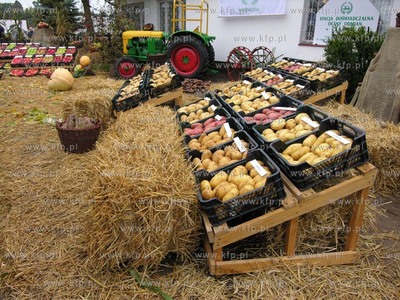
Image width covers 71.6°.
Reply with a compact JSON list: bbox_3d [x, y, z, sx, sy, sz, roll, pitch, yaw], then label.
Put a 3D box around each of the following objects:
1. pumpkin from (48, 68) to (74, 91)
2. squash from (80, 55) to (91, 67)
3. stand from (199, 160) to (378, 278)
[{"bbox_3d":[-3.194,-1.629,6.406,0.538,0.491,0.522,-2,22,-7],"label":"pumpkin"},{"bbox_3d":[-3.634,-2.802,8.800,0.310,0.300,0.310,-2,22,-7],"label":"squash"},{"bbox_3d":[0.335,0.005,2.337,0.850,0.599,2.006,-2,22,-7],"label":"stand"}]

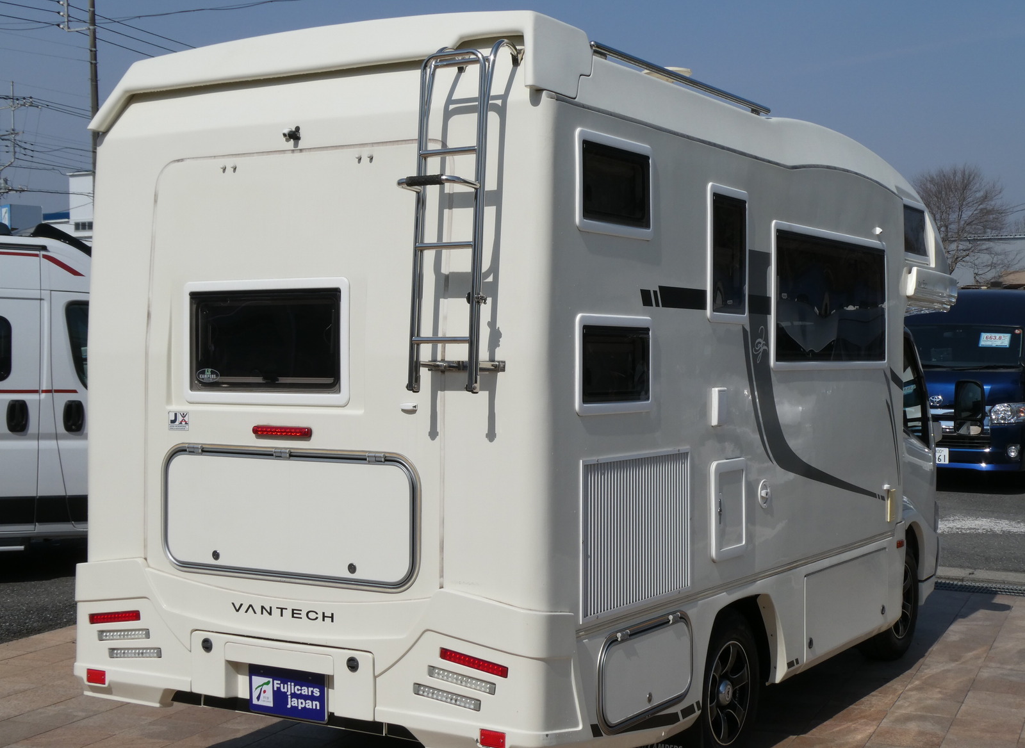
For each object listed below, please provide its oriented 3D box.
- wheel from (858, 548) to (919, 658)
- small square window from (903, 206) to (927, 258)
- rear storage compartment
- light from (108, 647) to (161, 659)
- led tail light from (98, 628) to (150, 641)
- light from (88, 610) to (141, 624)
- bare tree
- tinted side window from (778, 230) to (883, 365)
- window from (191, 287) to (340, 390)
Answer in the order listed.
[{"bbox_3d":[2.018,1.209,8.036,0.210,0.650,0.650,0,1,32],"label":"wheel"},{"bbox_3d":[2.074,-0.732,7.635,0.040,0.239,0.418,0,1,32],"label":"small square window"},{"bbox_3d":[-0.775,0.482,5.027,1.131,0.454,0.045,0,1,31],"label":"rear storage compartment"},{"bbox_3d":[-1.329,0.984,5.219,0.252,0.036,0.030,-8,-4,36],"label":"light"},{"bbox_3d":[-1.405,0.948,5.379,0.265,0.036,0.030,-8,-4,31],"label":"led tail light"},{"bbox_3d":[-1.444,0.888,5.402,0.266,0.038,0.030,-9,-4,31],"label":"light"},{"bbox_3d":[12.664,-2.374,42.000,3.100,7.200,3.100,0,1,32],"label":"bare tree"},{"bbox_3d":[1.385,-0.313,6.361,0.040,0.518,1.327,0,1,32],"label":"tinted side window"},{"bbox_3d":[-0.828,-0.109,4.905,0.659,0.341,0.040,0,1,32],"label":"window"}]

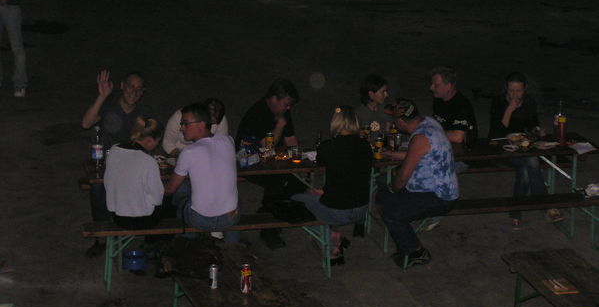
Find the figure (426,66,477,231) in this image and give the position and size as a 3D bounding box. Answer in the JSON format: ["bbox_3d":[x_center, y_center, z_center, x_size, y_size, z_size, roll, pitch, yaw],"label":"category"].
[{"bbox_3d":[1.323,-0.072,13.708,0.500,1.360,0.690,14,23,35],"label":"figure"}]

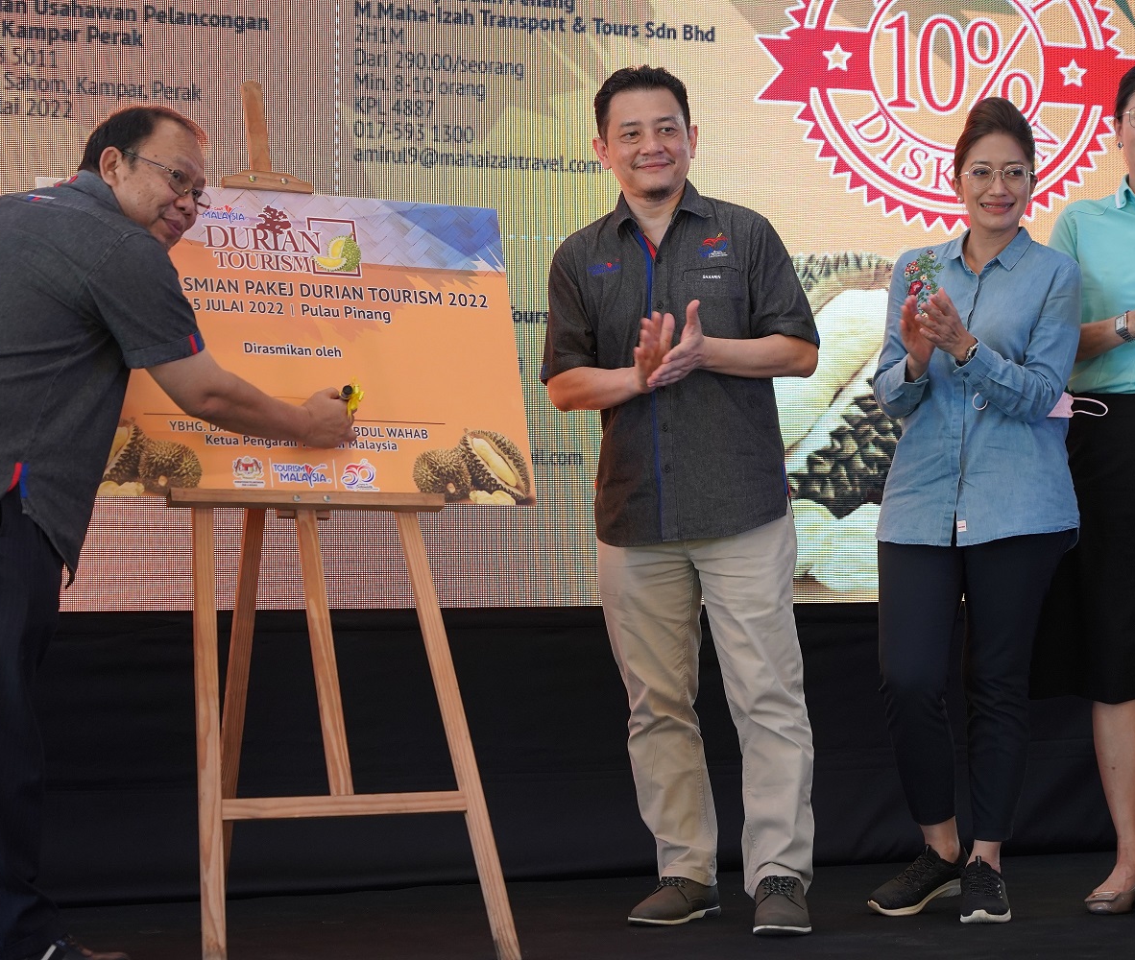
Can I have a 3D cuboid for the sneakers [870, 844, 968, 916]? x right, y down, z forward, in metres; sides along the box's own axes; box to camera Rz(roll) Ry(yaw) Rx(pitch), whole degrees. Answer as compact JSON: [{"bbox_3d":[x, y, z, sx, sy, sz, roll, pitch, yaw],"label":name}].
[{"bbox_3d":[0.705,0.798,6.580,0.100,0.120,0.260,0,-1,38],"label":"sneakers"}]

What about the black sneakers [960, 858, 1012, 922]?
[{"bbox_3d":[0.827,0.805,6.490,0.100,0.115,0.260,0,0,4],"label":"black sneakers"}]

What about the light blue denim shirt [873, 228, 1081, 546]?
[{"bbox_3d":[0.818,-0.184,6.560,0.400,0.635,0.350,0,0,20],"label":"light blue denim shirt"}]

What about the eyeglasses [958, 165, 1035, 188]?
[{"bbox_3d":[0.855,-0.604,6.550,0.142,0.043,0.145,0,0,1],"label":"eyeglasses"}]

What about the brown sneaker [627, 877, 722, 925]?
[{"bbox_3d":[0.212,0.805,6.420,0.105,0.108,0.280,0,0,27],"label":"brown sneaker"}]

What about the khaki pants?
[{"bbox_3d":[0.271,0.390,6.440,0.410,0.830,0.320,0,0,8],"label":"khaki pants"}]

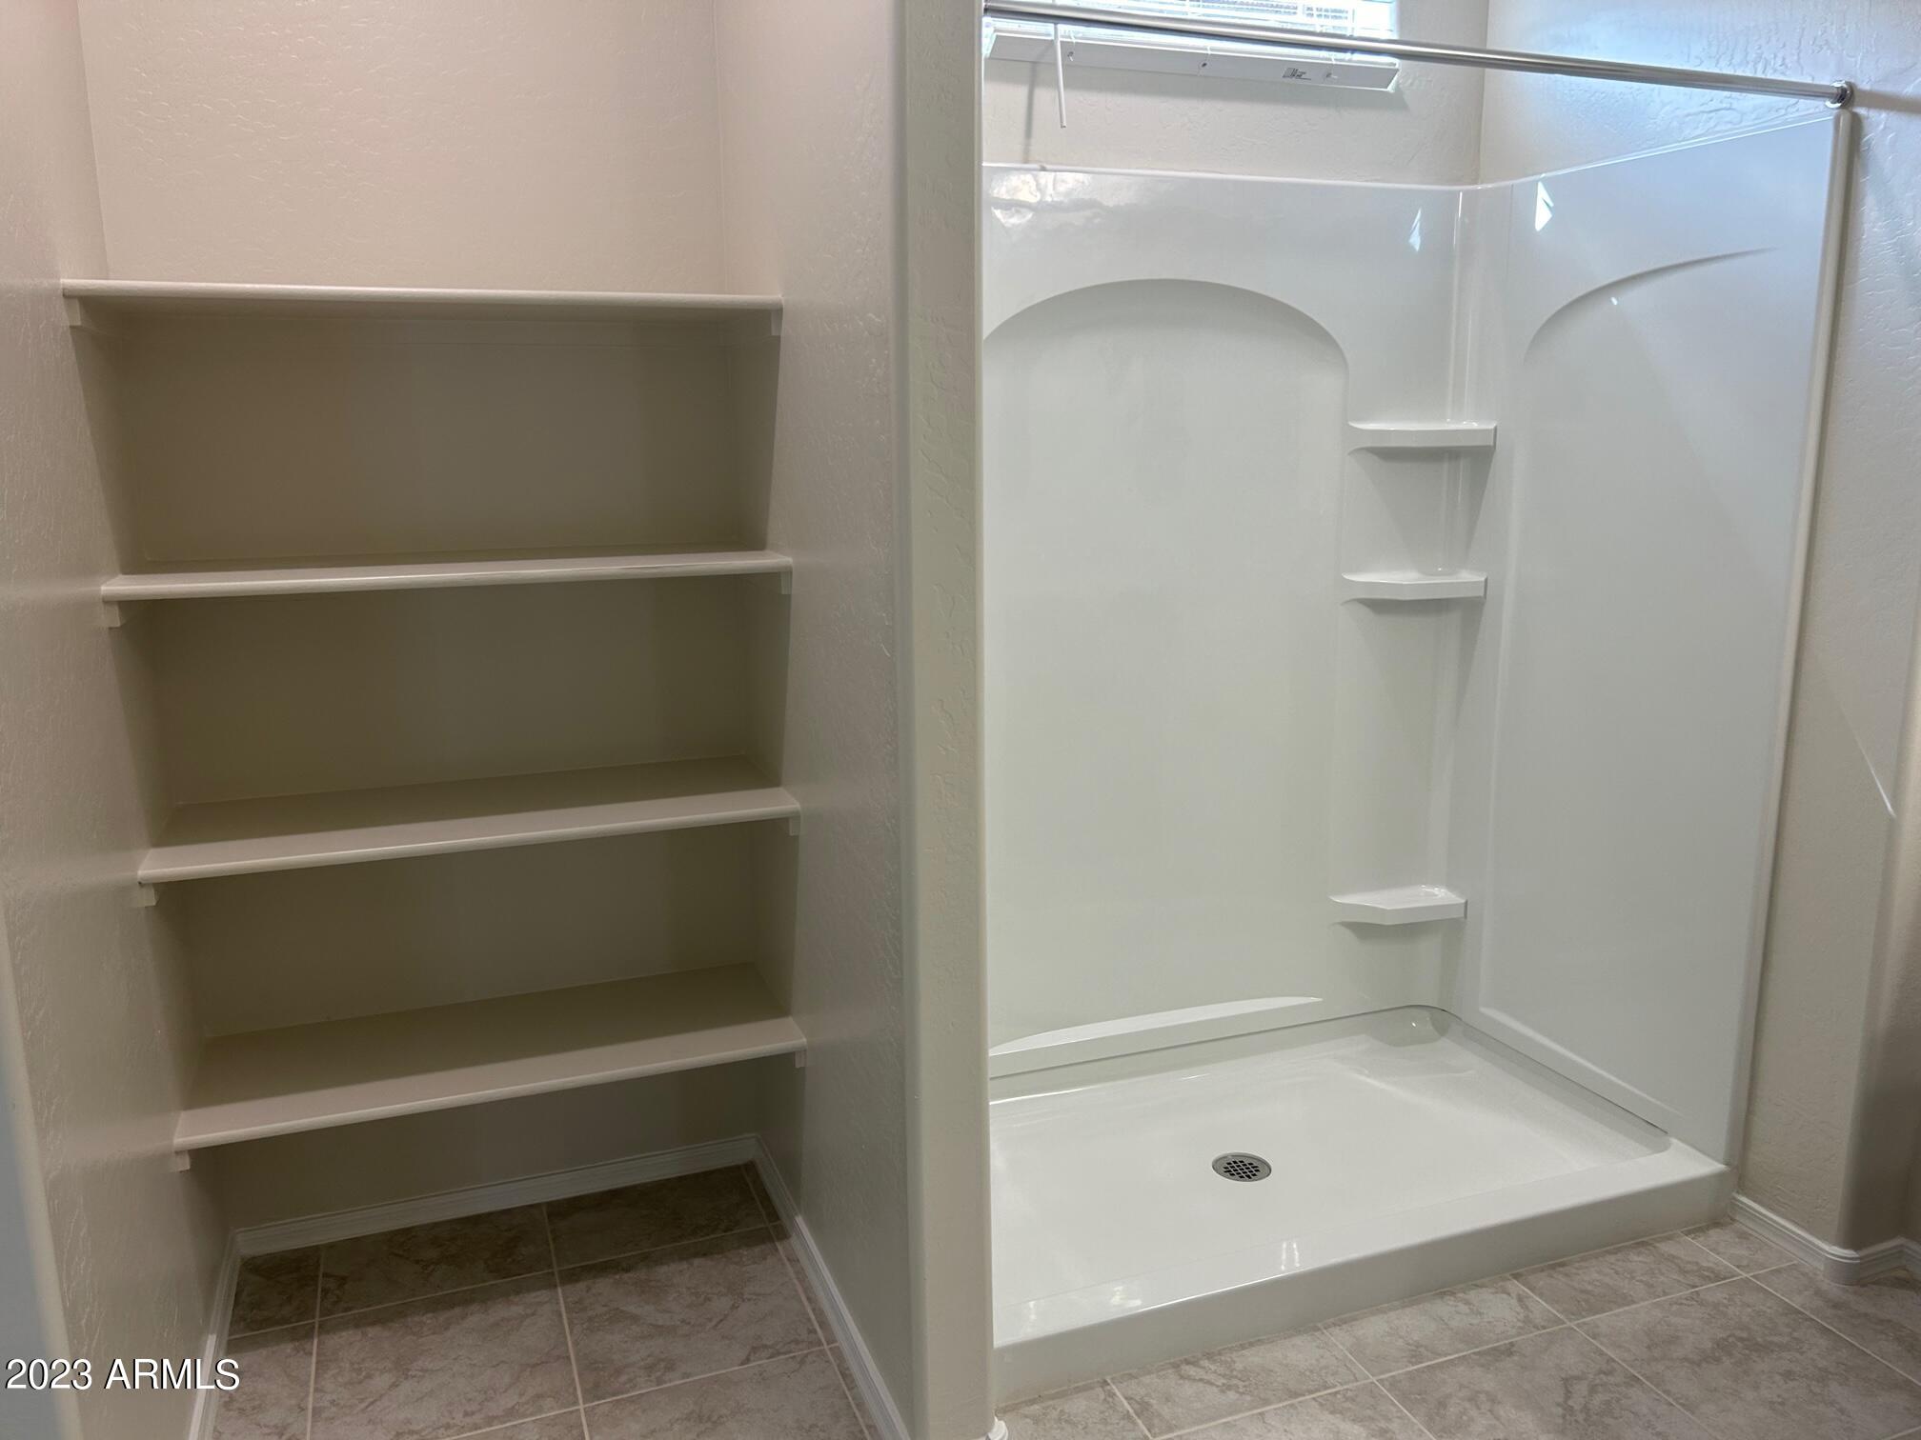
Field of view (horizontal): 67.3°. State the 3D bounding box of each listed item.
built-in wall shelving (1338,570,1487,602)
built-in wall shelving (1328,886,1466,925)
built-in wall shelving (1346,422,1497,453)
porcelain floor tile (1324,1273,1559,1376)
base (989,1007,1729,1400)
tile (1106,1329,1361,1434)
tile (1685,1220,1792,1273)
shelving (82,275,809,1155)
[{"bbox_3d":[1.010,-0.298,3.208,0.300,0.052,0.128,-5,12,-20],"label":"built-in wall shelving"},{"bbox_3d":[1.018,0.438,3.357,0.298,0.051,0.128,-5,12,-20],"label":"built-in wall shelving"},{"bbox_3d":[1.007,-0.623,3.142,0.300,0.054,0.128,-5,12,-20],"label":"built-in wall shelving"},{"bbox_3d":[0.814,1.020,2.422,0.390,0.010,0.143,-5,12,-20],"label":"porcelain floor tile"},{"bbox_3d":[0.582,0.871,2.871,1.528,0.109,0.896,-5,12,-20],"label":"base"},{"bbox_3d":[0.445,1.051,2.287,0.390,0.010,0.143,-5,12,-20],"label":"tile"},{"bbox_3d":[1.424,0.969,2.646,0.118,0.010,0.141,-5,12,-20],"label":"tile"},{"bbox_3d":[-0.810,-0.024,2.428,0.987,1.306,0.406,-5,12,-20],"label":"shelving"}]

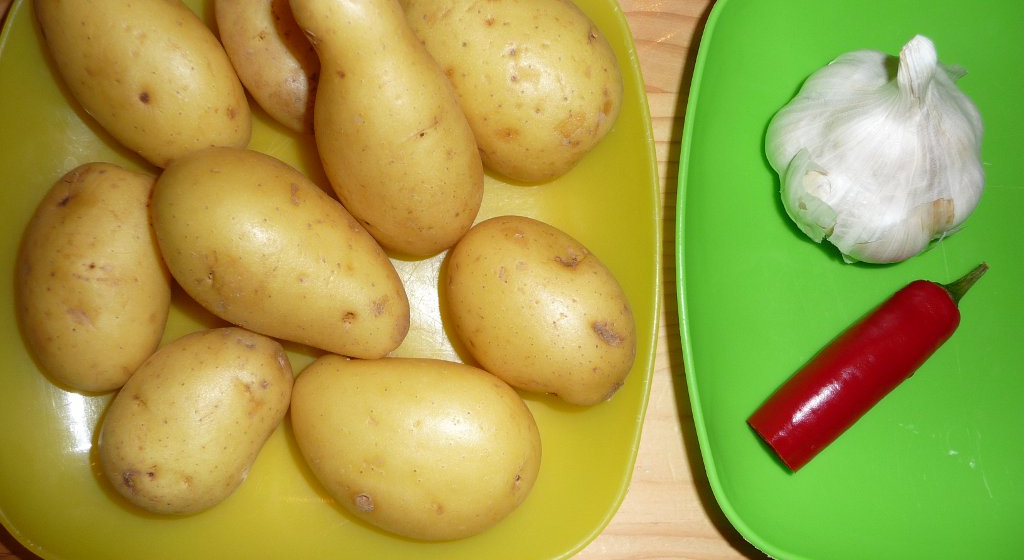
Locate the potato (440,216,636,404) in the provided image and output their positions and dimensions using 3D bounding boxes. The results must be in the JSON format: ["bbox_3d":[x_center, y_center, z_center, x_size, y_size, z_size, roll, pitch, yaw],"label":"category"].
[{"bbox_3d":[0.008,0.009,0.236,0.063,0.039,0.042,44,85,1],"label":"potato"}]

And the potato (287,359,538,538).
[{"bbox_3d":[-0.026,0.044,0.230,0.072,0.043,0.049,21,85,-1],"label":"potato"}]

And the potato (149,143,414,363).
[{"bbox_3d":[-0.062,-0.007,0.226,0.079,0.039,0.042,36,85,-5],"label":"potato"}]

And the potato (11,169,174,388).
[{"bbox_3d":[-0.116,-0.001,0.230,0.039,0.036,0.064,2,86,-3],"label":"potato"}]

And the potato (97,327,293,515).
[{"bbox_3d":[-0.086,0.038,0.229,0.042,0.038,0.057,43,85,0],"label":"potato"}]

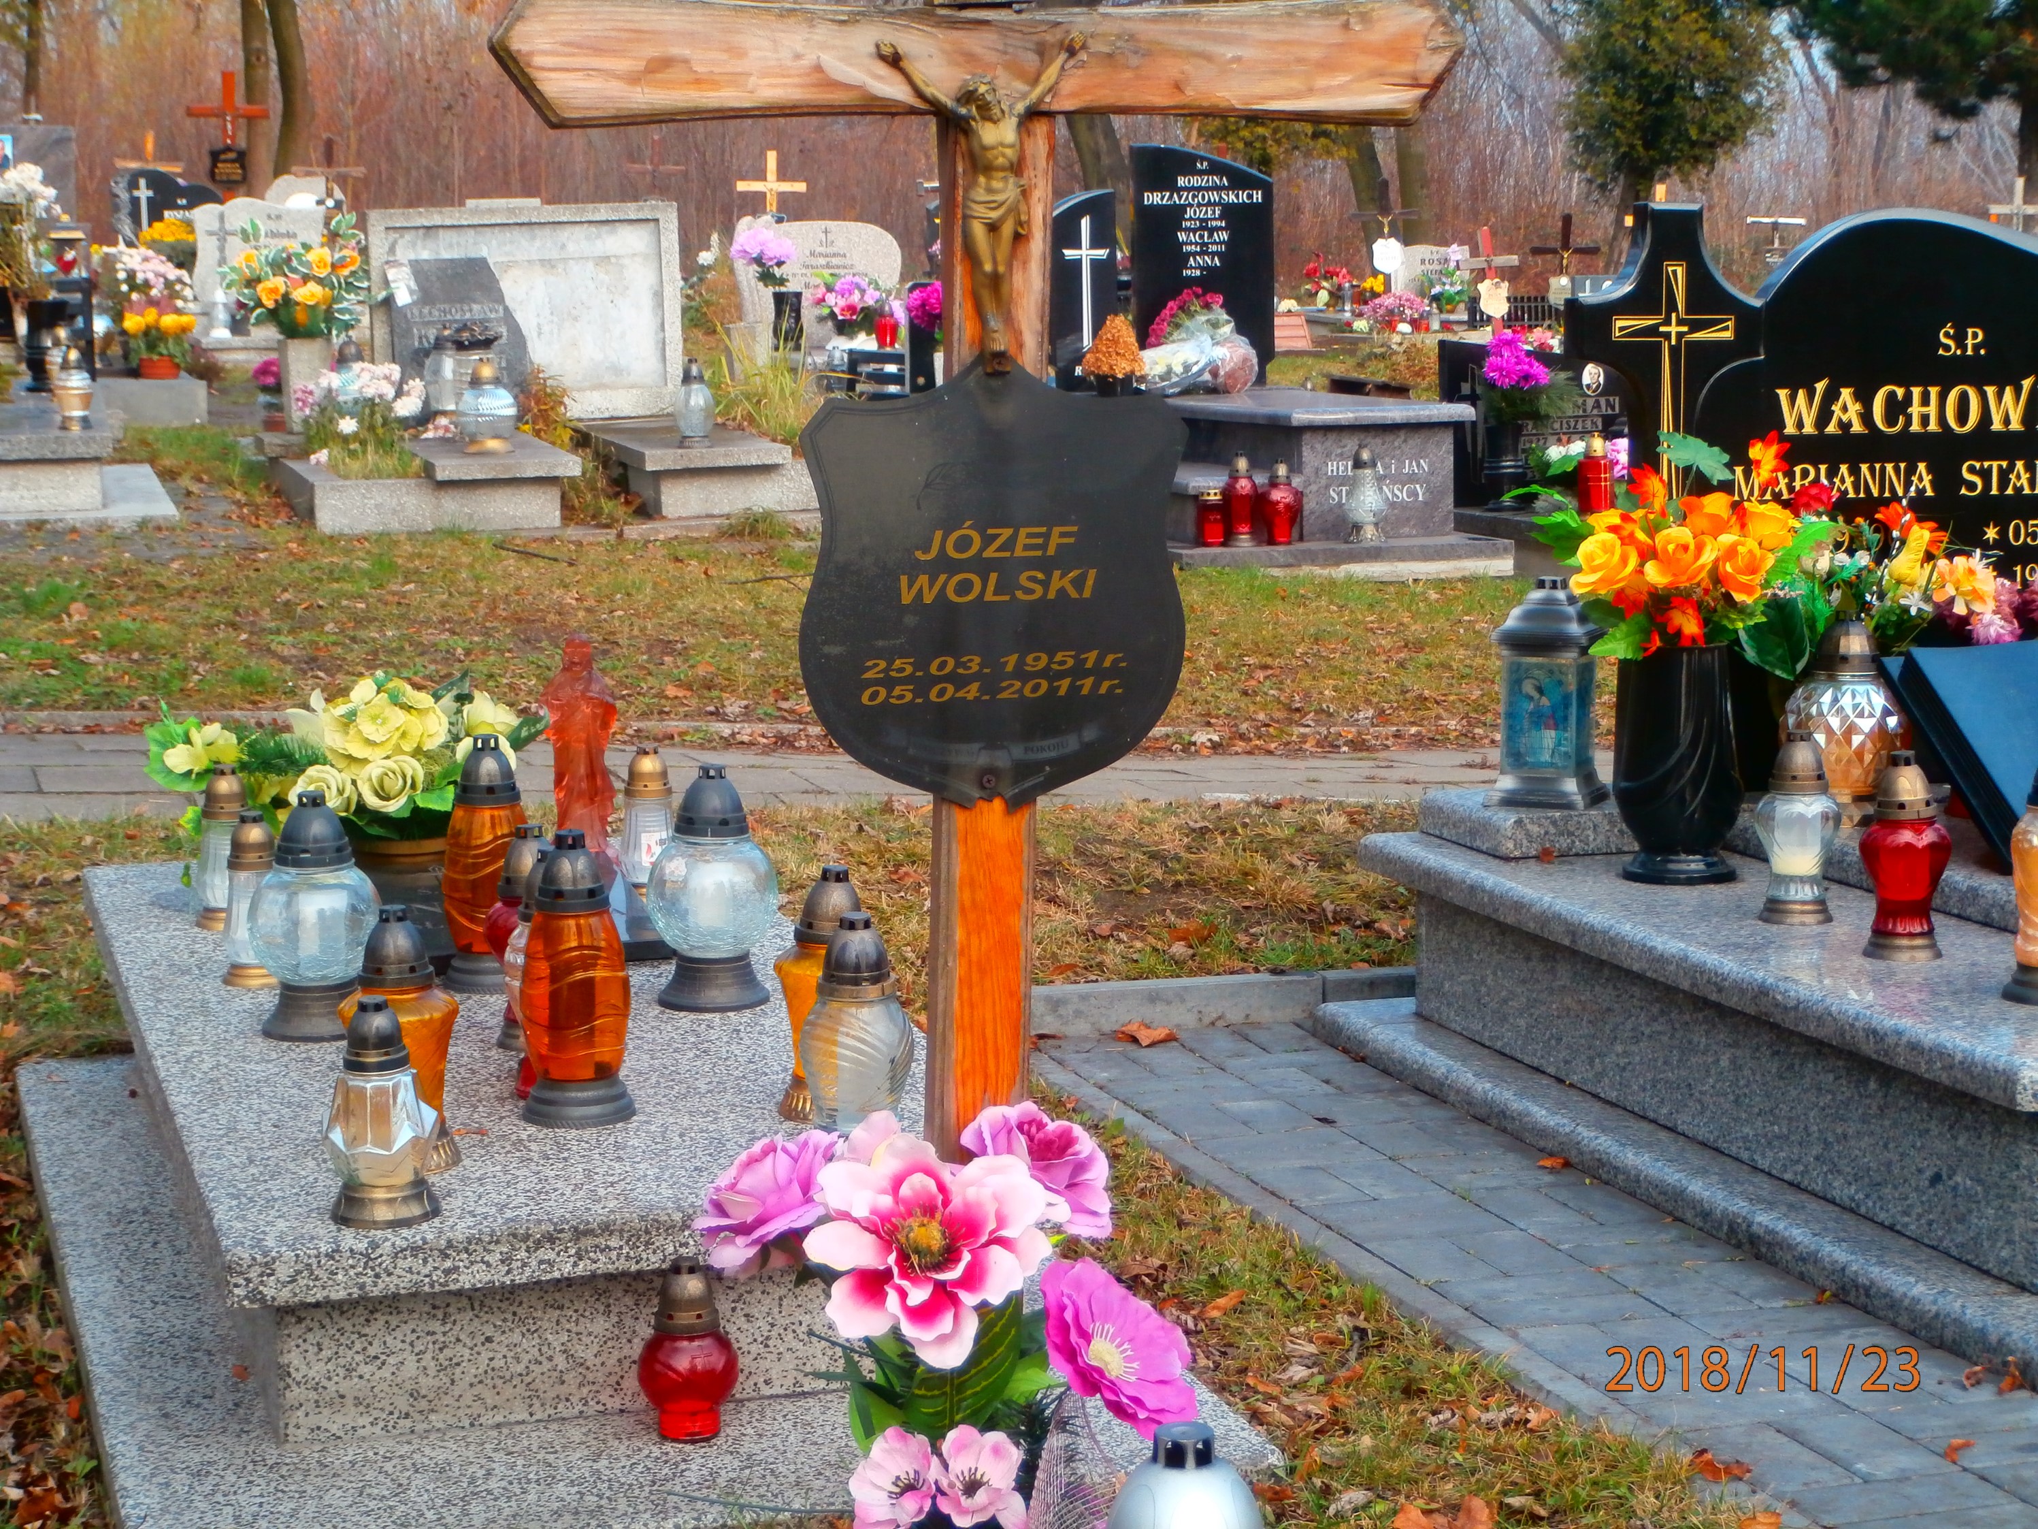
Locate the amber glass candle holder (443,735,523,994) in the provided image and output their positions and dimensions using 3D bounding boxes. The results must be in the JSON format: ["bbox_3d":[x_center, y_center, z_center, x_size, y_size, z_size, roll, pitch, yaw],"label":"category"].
[{"bbox_3d":[-0.639,0.116,4.820,0.119,0.303,0.119,-3,9,-17],"label":"amber glass candle holder"}]

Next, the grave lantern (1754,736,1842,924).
[{"bbox_3d":[0.957,0.075,4.919,0.106,0.232,0.106,-1,7,0],"label":"grave lantern"}]

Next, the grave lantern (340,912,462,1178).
[{"bbox_3d":[-0.614,0.270,4.001,0.120,0.258,0.120,-3,9,-17],"label":"grave lantern"}]

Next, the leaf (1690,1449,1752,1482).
[{"bbox_3d":[0.640,0.639,3.650,0.058,0.022,0.045,-1,7,0],"label":"leaf"}]

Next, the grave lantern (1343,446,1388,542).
[{"bbox_3d":[1.280,-0.998,14.800,0.150,0.359,0.150,-1,7,0],"label":"grave lantern"}]

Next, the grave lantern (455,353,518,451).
[{"bbox_3d":[-1.592,-1.084,11.979,0.181,0.284,0.181,-3,9,-17],"label":"grave lantern"}]

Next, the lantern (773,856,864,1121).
[{"bbox_3d":[-0.203,0.236,4.201,0.117,0.262,0.117,0,9,0],"label":"lantern"}]

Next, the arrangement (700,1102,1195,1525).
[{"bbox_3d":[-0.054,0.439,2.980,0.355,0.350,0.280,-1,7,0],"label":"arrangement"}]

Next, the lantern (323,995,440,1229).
[{"bbox_3d":[-0.606,0.325,3.806,0.109,0.211,0.109,-3,9,-17],"label":"lantern"}]

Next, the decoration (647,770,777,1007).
[{"bbox_3d":[-0.363,0.142,4.735,0.158,0.280,0.158,0,9,0],"label":"decoration"}]

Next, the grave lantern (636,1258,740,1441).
[{"bbox_3d":[-0.303,0.530,3.647,0.092,0.161,0.092,-3,7,-16],"label":"grave lantern"}]

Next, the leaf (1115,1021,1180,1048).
[{"bbox_3d":[0.184,0.388,5.740,0.090,0.030,0.060,-1,7,0],"label":"leaf"}]

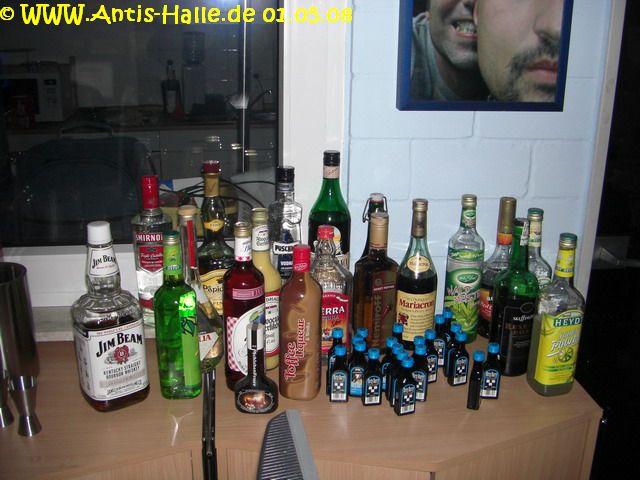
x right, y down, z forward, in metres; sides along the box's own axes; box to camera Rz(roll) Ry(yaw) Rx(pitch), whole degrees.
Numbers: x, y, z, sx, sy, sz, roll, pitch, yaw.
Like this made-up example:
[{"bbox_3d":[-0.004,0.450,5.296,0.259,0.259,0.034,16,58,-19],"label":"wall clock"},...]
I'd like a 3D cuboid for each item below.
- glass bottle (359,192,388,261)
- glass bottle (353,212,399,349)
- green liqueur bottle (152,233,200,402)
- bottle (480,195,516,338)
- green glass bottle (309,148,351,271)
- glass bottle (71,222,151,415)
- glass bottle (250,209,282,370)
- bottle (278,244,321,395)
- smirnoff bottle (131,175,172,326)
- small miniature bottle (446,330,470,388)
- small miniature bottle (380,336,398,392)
[{"bbox_3d":[0.118,0.044,1.508,0.072,0.287,0.072,0,17,0],"label":"glass bottle"},{"bbox_3d":[0.110,0.081,1.367,0.073,0.270,0.067,1,18,0],"label":"glass bottle"},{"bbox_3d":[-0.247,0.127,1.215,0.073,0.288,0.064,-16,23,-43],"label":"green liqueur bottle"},{"bbox_3d":[0.372,0.056,1.427,0.078,0.288,0.078,4,18,11],"label":"bottle"},{"bbox_3d":[0.021,0.001,1.415,0.084,0.351,0.084,-3,17,-11],"label":"green glass bottle"},{"bbox_3d":[-0.353,0.119,1.170,0.096,0.304,0.096,-12,22,-36],"label":"glass bottle"},{"bbox_3d":[-0.109,0.093,1.312,0.071,0.300,0.071,-4,17,-14],"label":"glass bottle"},{"bbox_3d":[-0.034,0.141,1.217,0.073,0.264,0.073,0,17,0],"label":"bottle"},{"bbox_3d":[-0.329,0.024,1.405,0.076,0.302,0.076,-3,17,-12],"label":"smirnoff bottle"},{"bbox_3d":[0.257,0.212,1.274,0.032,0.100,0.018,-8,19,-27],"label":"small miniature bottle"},{"bbox_3d":[0.124,0.217,1.224,0.030,0.097,0.019,2,18,5],"label":"small miniature bottle"}]

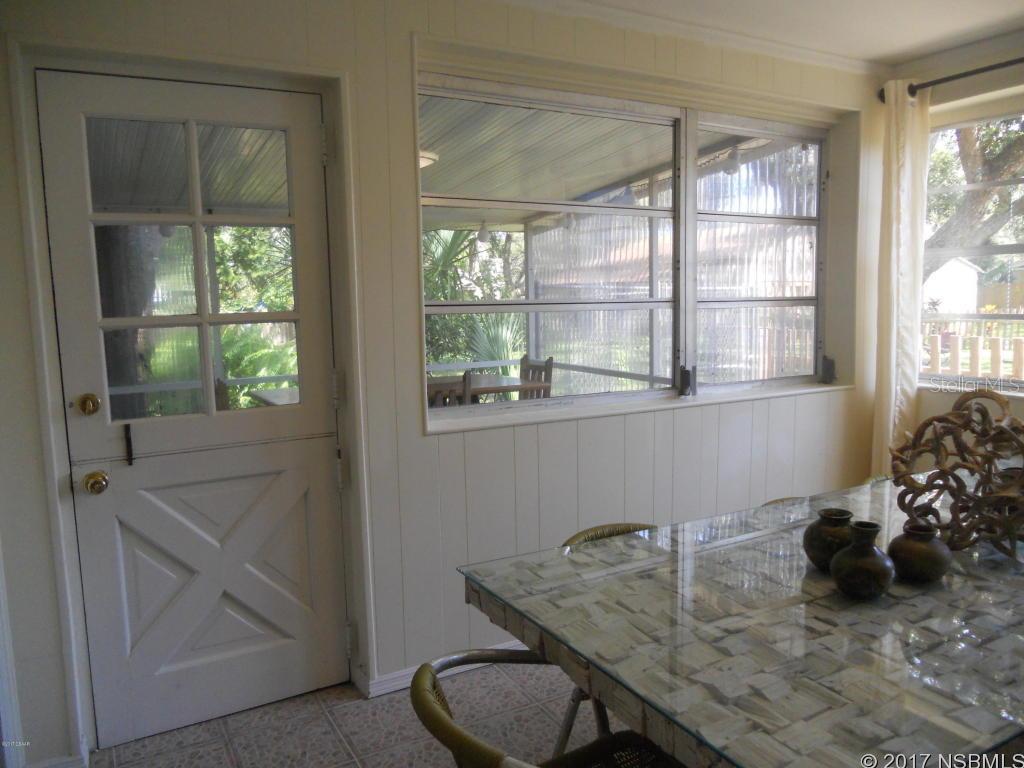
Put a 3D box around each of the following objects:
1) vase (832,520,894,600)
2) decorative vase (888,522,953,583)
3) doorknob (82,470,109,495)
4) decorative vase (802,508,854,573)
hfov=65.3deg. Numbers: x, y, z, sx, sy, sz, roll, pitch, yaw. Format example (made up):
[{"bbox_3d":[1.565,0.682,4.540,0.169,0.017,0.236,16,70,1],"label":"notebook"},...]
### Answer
[{"bbox_3d":[0.736,0.366,1.668,0.125,0.146,0.125,-5,8,-29],"label":"vase"},{"bbox_3d":[0.893,0.364,1.753,0.122,0.122,0.122,-5,8,-29],"label":"decorative vase"},{"bbox_3d":[-1.238,0.293,2.374,0.065,0.065,0.065,-5,8,-29],"label":"doorknob"},{"bbox_3d":[0.736,0.357,1.819,0.134,0.128,0.134,-5,8,-29],"label":"decorative vase"}]

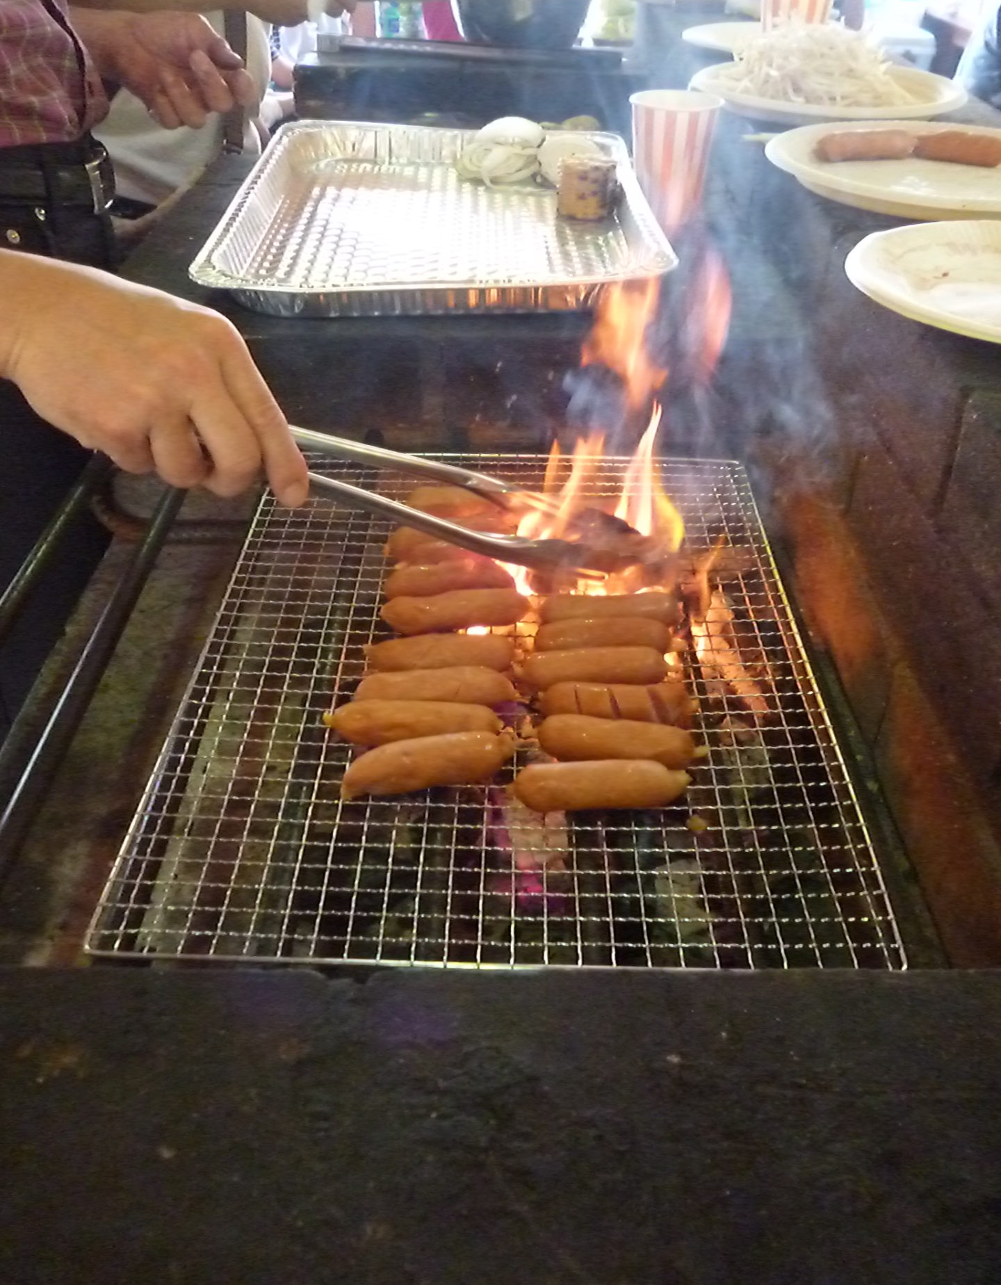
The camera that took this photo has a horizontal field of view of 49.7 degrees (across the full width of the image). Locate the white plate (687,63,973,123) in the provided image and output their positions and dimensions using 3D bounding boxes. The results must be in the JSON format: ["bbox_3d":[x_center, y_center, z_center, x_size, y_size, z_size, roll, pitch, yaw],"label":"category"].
[{"bbox_3d":[0.314,-0.526,1.046,0.258,0.026,0.258,0,38,0],"label":"white plate"}]

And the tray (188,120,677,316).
[{"bbox_3d":[-0.038,-0.281,0.724,0.270,0.042,0.330,0,38,0],"label":"tray"}]

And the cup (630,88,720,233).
[{"bbox_3d":[0.121,-0.339,0.764,0.065,0.081,0.065,0,38,0],"label":"cup"}]

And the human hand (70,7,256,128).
[{"bbox_3d":[-0.256,-0.437,0.820,0.140,0.082,0.078,7,36,-16],"label":"human hand"}]

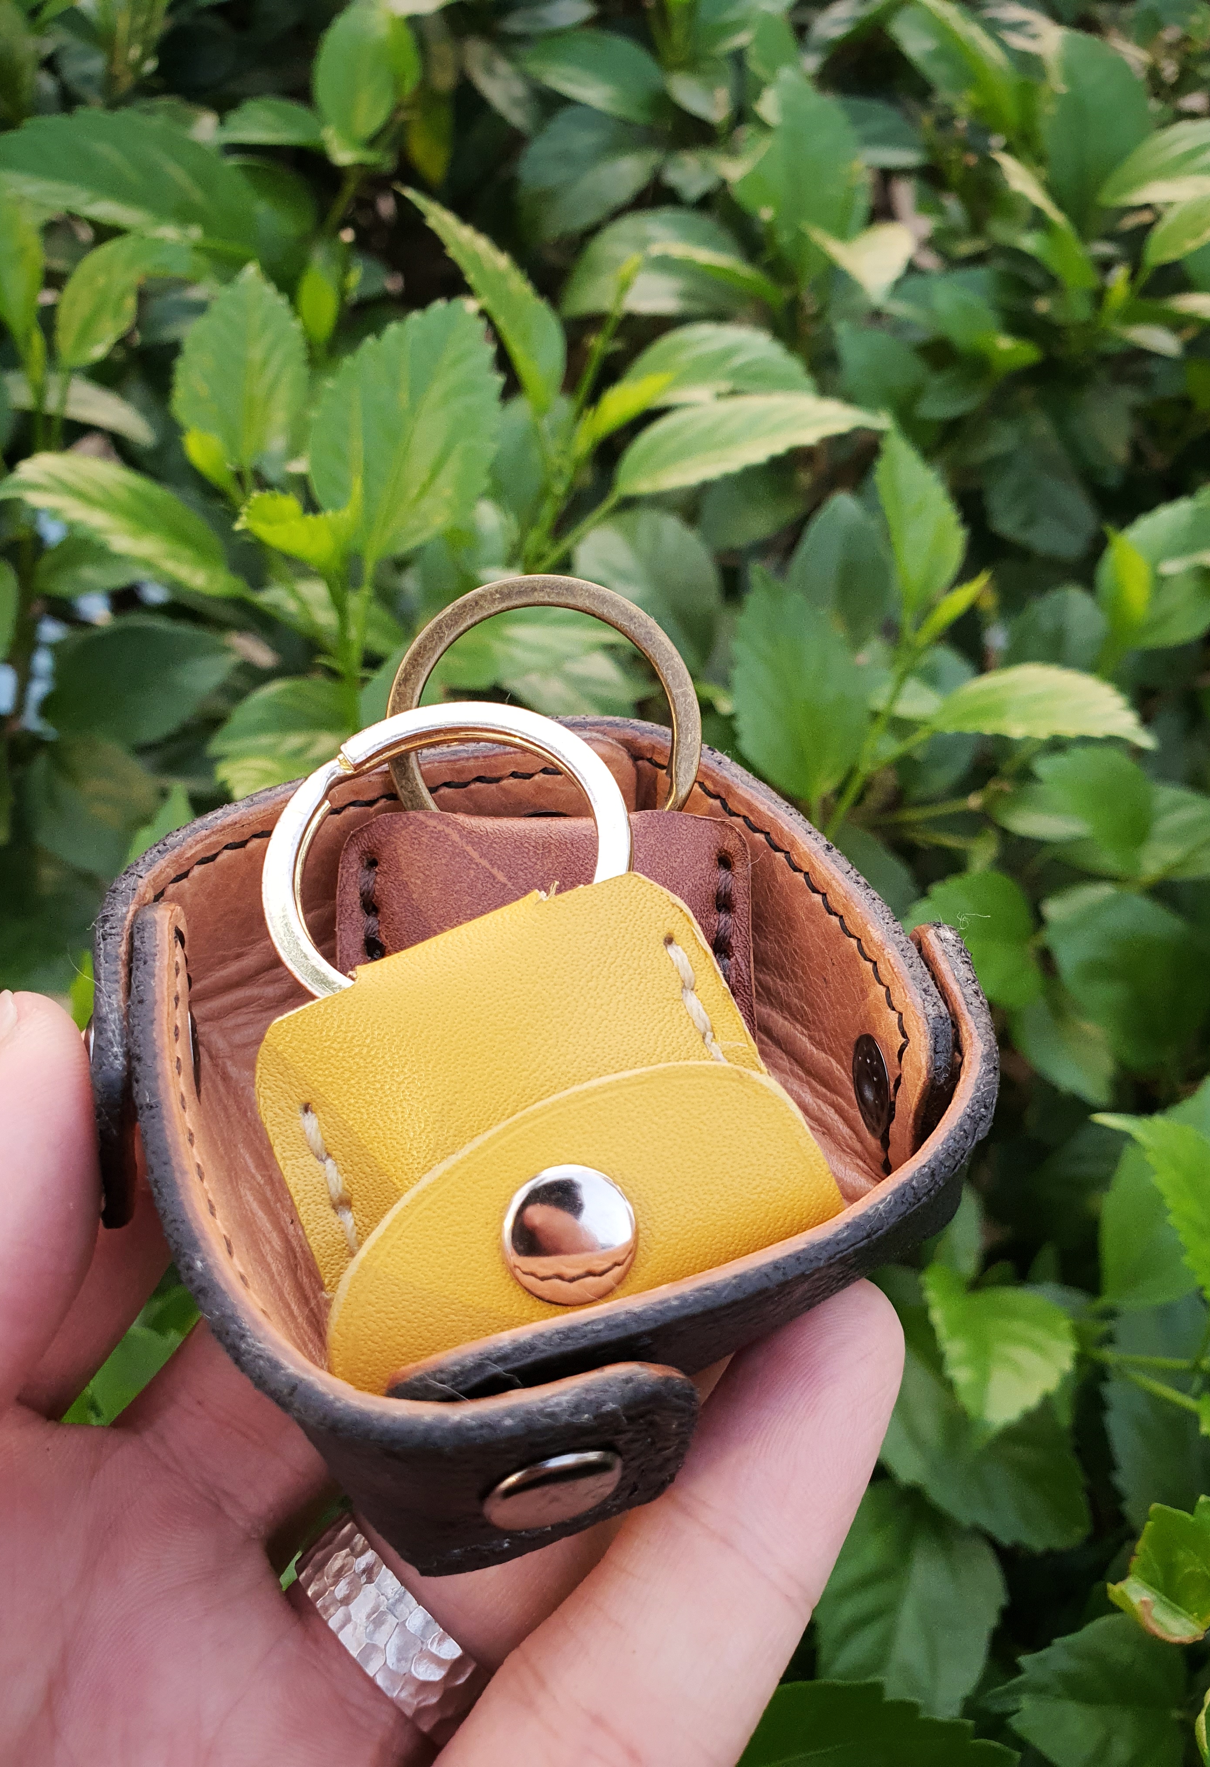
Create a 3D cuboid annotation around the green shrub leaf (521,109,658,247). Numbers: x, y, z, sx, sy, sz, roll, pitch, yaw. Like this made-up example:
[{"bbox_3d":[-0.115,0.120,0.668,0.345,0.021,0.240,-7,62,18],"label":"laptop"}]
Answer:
[{"bbox_3d":[-0.006,-0.277,0.520,0.062,0.045,0.012,-24,-3,-11],"label":"green shrub leaf"}]

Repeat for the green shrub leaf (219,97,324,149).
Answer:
[{"bbox_3d":[-0.118,-0.269,0.470,0.038,0.010,0.026,3,35,0],"label":"green shrub leaf"}]

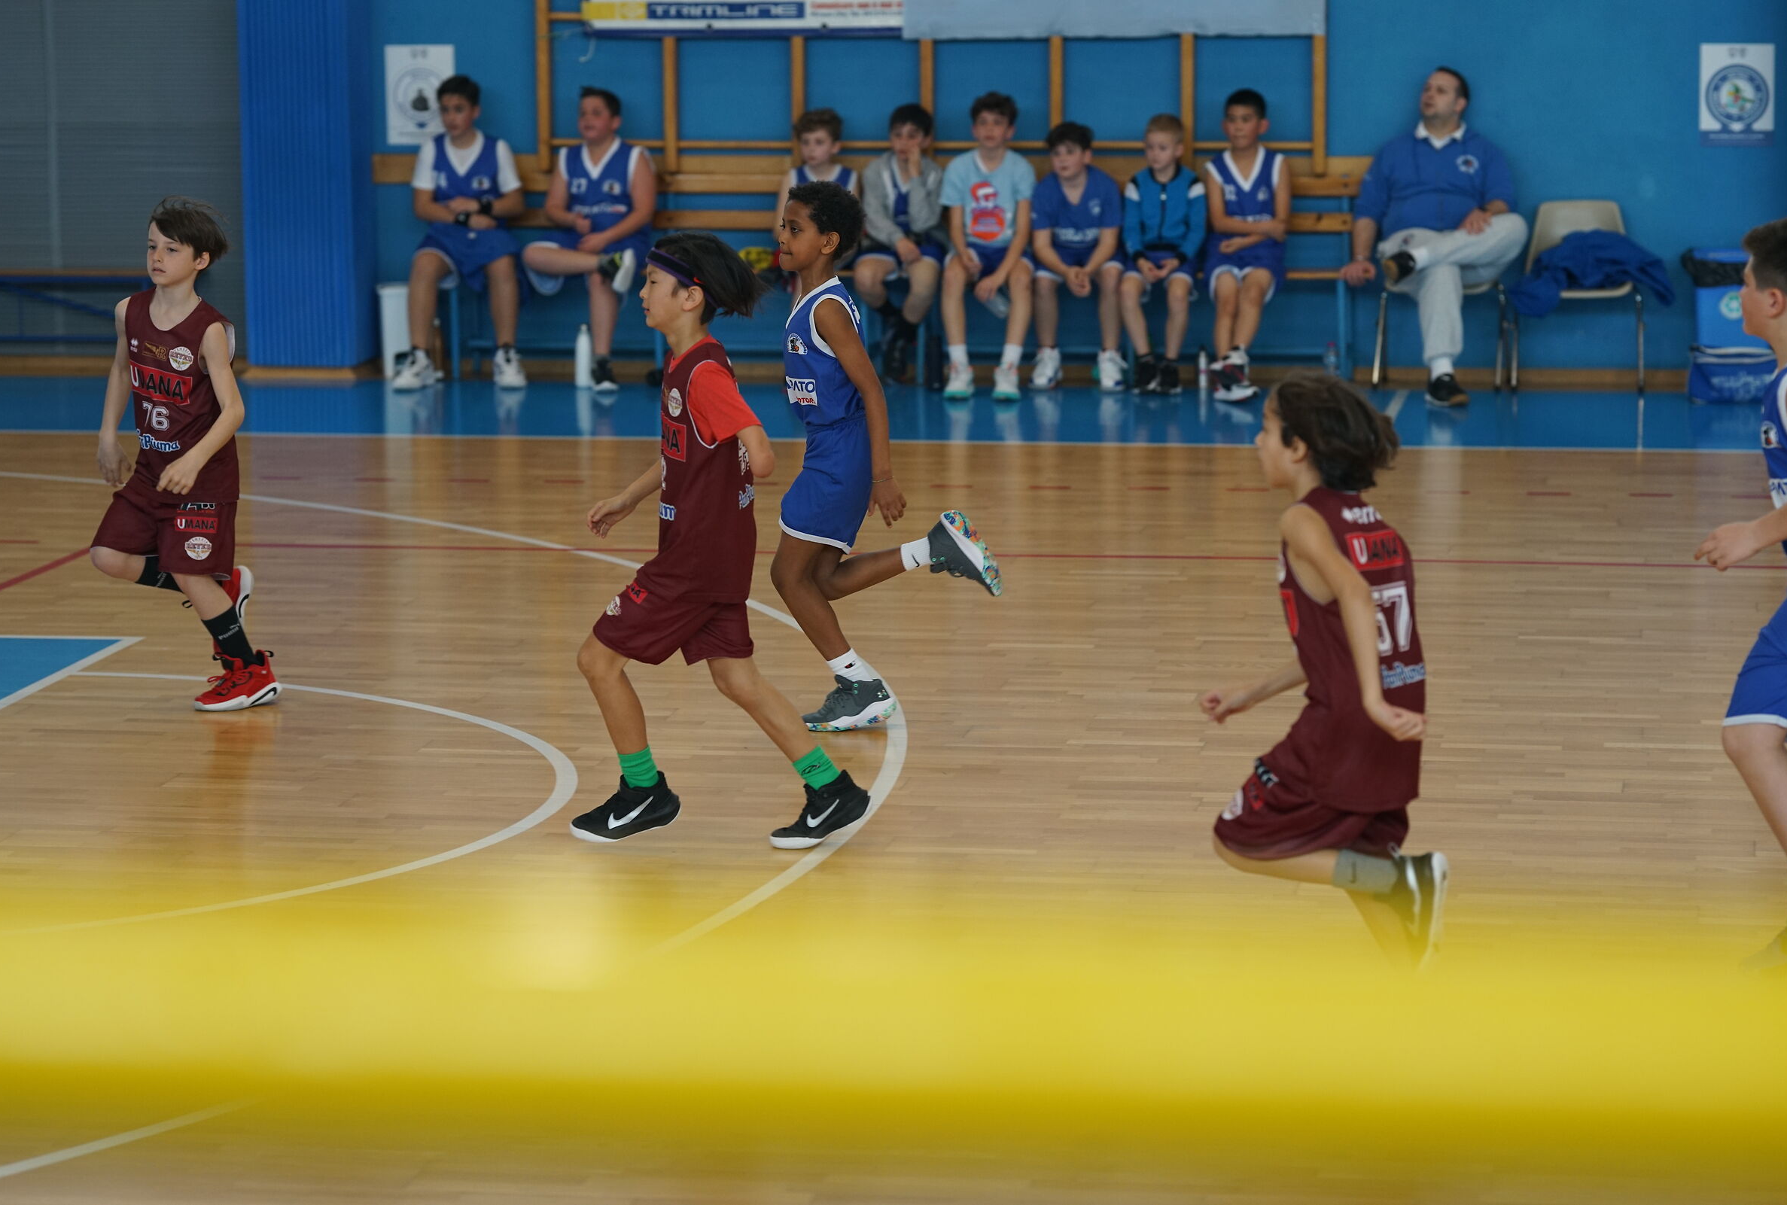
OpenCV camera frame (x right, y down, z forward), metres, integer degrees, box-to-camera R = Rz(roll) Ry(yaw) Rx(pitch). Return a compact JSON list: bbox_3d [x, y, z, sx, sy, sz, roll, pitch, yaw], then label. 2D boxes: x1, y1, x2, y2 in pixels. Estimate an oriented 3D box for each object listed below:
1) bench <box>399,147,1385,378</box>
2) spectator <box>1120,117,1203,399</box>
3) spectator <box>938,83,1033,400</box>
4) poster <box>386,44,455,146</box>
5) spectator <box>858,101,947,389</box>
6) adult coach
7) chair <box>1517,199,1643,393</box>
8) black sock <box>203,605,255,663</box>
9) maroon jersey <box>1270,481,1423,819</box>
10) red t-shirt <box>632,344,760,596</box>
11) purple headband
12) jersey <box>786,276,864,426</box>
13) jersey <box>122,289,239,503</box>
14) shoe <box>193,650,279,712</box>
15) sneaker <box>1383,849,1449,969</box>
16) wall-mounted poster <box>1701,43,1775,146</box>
[{"bbox_3d":[-0.099,-1.389,22.151,4.100,0.910,0.480,1,9,9],"label":"bench"},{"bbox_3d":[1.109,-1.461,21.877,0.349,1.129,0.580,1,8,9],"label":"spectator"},{"bbox_3d":[0.377,-1.486,21.762,0.430,1.210,0.820,1,9,9],"label":"spectator"},{"bbox_3d":[-2.030,-2.178,22.617,0.297,0.420,0.010,1,8,9],"label":"poster"},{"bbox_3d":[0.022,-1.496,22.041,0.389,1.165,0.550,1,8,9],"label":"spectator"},{"bbox_3d":[2.201,-1.512,21.525,0.756,1.319,0.950,1,8,9],"label":"adult coach"},{"bbox_3d":[2.832,-1.263,21.682,0.540,0.750,0.500,1,9,9],"label":"chair"},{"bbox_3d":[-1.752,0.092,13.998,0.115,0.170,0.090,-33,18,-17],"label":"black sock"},{"bbox_3d":[0.856,0.089,9.906,0.250,0.590,0.330,3,9,25],"label":"maroon jersey"},{"bbox_3d":[-0.437,-0.299,11.943,0.280,0.620,0.390,-2,8,-5],"label":"red t-shirt"},{"bbox_3d":[-0.473,-0.726,11.885,0.195,0.055,0.155,31,5,-6],"label":"purple headband"},{"bbox_3d":[-0.180,-0.645,13.576,0.180,0.405,0.285,-2,9,-13],"label":"jersey"},{"bbox_3d":[-1.877,-0.541,13.893,0.350,0.570,0.240,5,10,34],"label":"jersey"},{"bbox_3d":[-1.738,0.211,13.985,0.250,0.138,0.098,-3,9,-17],"label":"shoe"},{"bbox_3d":[0.952,0.567,9.650,0.108,0.240,0.095,12,0,16],"label":"sneaker"},{"bbox_3d":[3.484,-2.094,21.746,0.303,0.424,0.010,1,8,9],"label":"wall-mounted poster"}]

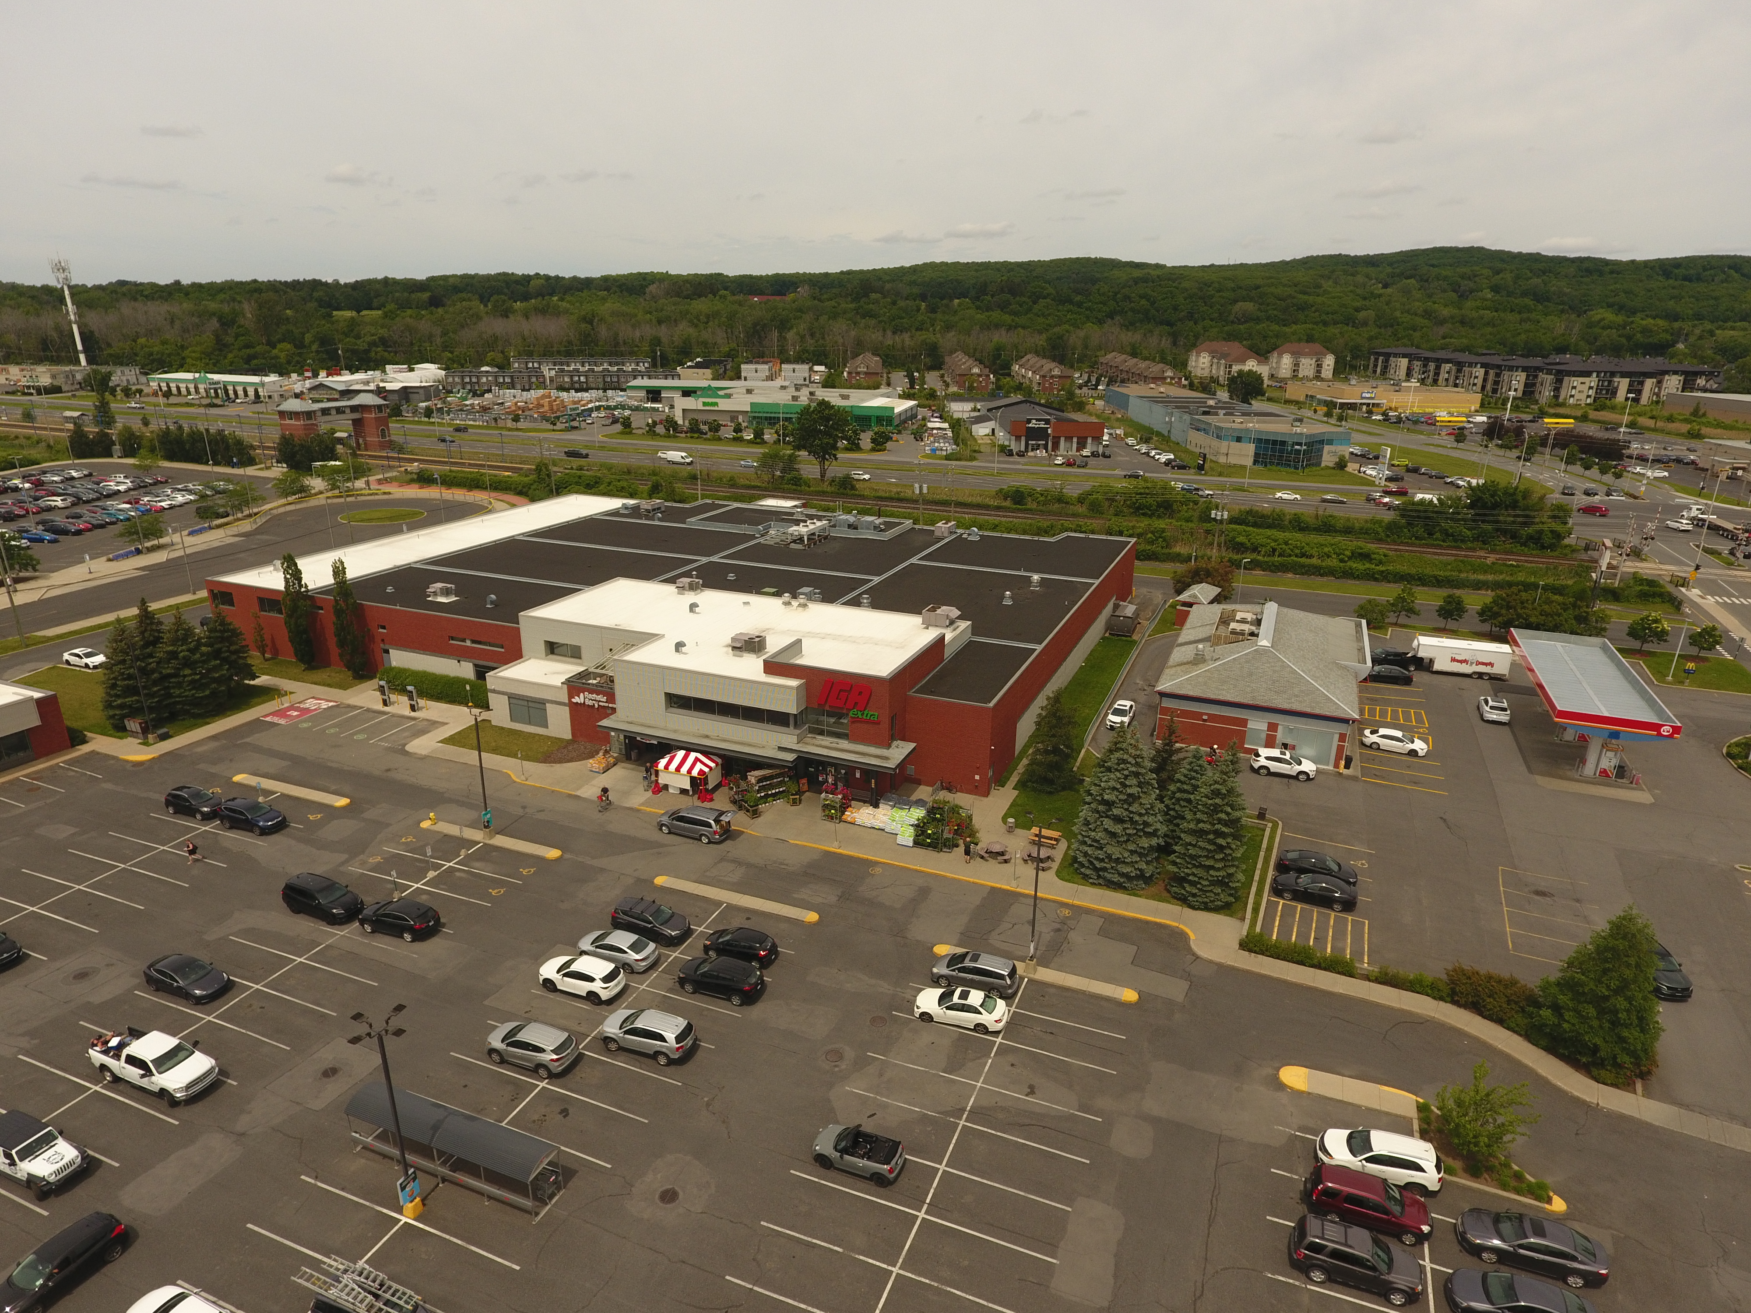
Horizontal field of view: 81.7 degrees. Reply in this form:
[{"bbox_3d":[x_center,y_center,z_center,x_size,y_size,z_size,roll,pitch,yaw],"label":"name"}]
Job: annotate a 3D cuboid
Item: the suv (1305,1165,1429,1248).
[{"bbox_3d":[19.079,21.006,39.072,4.580,1.690,1.785,8,20,20],"label":"suv"}]

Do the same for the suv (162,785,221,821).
[{"bbox_3d":[-46.718,9.957,69.528,4.340,1.620,1.810,7,20,19],"label":"suv"}]

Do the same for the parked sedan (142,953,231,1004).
[{"bbox_3d":[-35.300,16.420,51.850,4.690,1.440,1.860,8,20,21],"label":"parked sedan"}]

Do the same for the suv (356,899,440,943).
[{"bbox_3d":[-26.563,14.496,56.401,4.660,1.650,1.870,6,20,18],"label":"suv"}]

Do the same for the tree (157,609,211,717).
[{"bbox_3d":[-59.409,0.361,86.723,4.300,9.300,4.300,-12,22,-34],"label":"tree"}]

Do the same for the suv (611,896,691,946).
[{"bbox_3d":[-12.495,14.698,56.553,4.500,1.680,1.820,7,20,22],"label":"suv"}]

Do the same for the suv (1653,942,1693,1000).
[{"bbox_3d":[40.207,15.757,52.391,1.830,1.620,4.500,2,19,7],"label":"suv"}]

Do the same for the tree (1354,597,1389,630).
[{"bbox_3d":[54.502,-4.822,110.806,3.400,3.500,3.400,7,20,22],"label":"tree"}]

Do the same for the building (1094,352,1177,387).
[{"bbox_3d":[119.264,-128.964,460.767,13.500,13.500,90.000,0,19,-2],"label":"building"}]

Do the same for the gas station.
[{"bbox_3d":[56.305,3.896,81.116,7.102,5.730,21.414,7,20,22],"label":"gas station"}]

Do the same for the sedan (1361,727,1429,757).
[{"bbox_3d":[42.380,7.000,82.500,4.780,1.450,1.830,11,21,28],"label":"sedan"}]

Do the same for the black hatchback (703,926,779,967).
[{"bbox_3d":[-7.207,15.479,54.540,4.400,1.500,1.770,8,21,21],"label":"black hatchback"}]

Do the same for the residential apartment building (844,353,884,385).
[{"bbox_3d":[-4.387,-141.764,503.096,18.000,13.000,36.000,0,19,0],"label":"residential apartment building"}]

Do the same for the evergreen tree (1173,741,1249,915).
[{"bbox_3d":[20.268,9.754,60.358,4.700,9.800,4.700,7,20,19],"label":"evergreen tree"}]

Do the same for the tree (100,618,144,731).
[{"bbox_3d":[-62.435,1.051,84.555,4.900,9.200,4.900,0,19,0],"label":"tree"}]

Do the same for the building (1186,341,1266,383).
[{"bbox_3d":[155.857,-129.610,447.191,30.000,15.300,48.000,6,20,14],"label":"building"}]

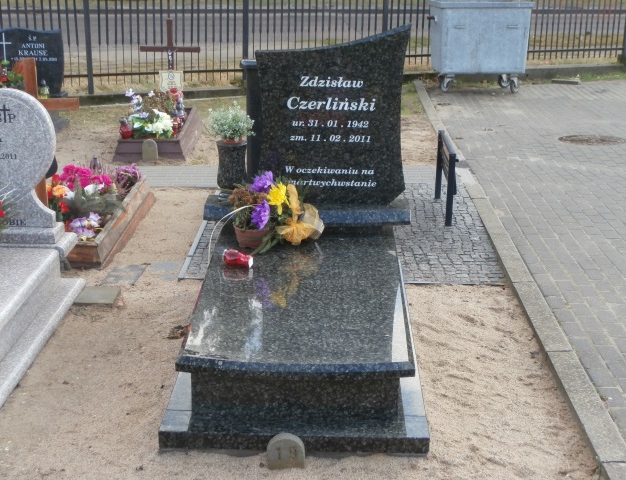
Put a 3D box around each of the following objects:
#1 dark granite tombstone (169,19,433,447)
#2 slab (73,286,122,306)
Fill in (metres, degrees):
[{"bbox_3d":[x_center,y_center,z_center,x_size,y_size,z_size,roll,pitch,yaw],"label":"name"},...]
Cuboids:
[{"bbox_3d":[-0.038,-0.166,4.495,1.000,1.343,1.905,1,18,1],"label":"dark granite tombstone"},{"bbox_3d":[-1.119,0.306,5.437,0.220,0.040,0.250,1,18,0],"label":"slab"}]

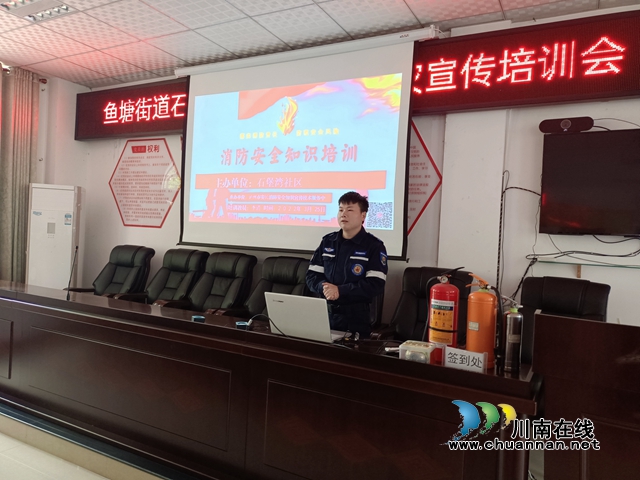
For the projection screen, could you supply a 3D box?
[{"bbox_3d":[-0.342,-0.769,4.246,2.400,1.740,0.050,3,1,28],"label":"projection screen"}]

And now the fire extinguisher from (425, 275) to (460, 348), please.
[{"bbox_3d":[0.563,0.333,2.046,0.160,0.405,0.140,3,1,28],"label":"fire extinguisher"}]

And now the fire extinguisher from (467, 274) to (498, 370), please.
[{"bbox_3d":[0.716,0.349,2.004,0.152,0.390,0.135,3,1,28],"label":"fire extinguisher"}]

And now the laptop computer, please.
[{"bbox_3d":[-0.050,0.390,2.422,0.350,0.224,0.335,3,1,25],"label":"laptop computer"}]

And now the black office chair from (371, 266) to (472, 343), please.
[{"bbox_3d":[0.724,0.816,3.224,0.640,1.190,0.700,3,1,28],"label":"black office chair"}]

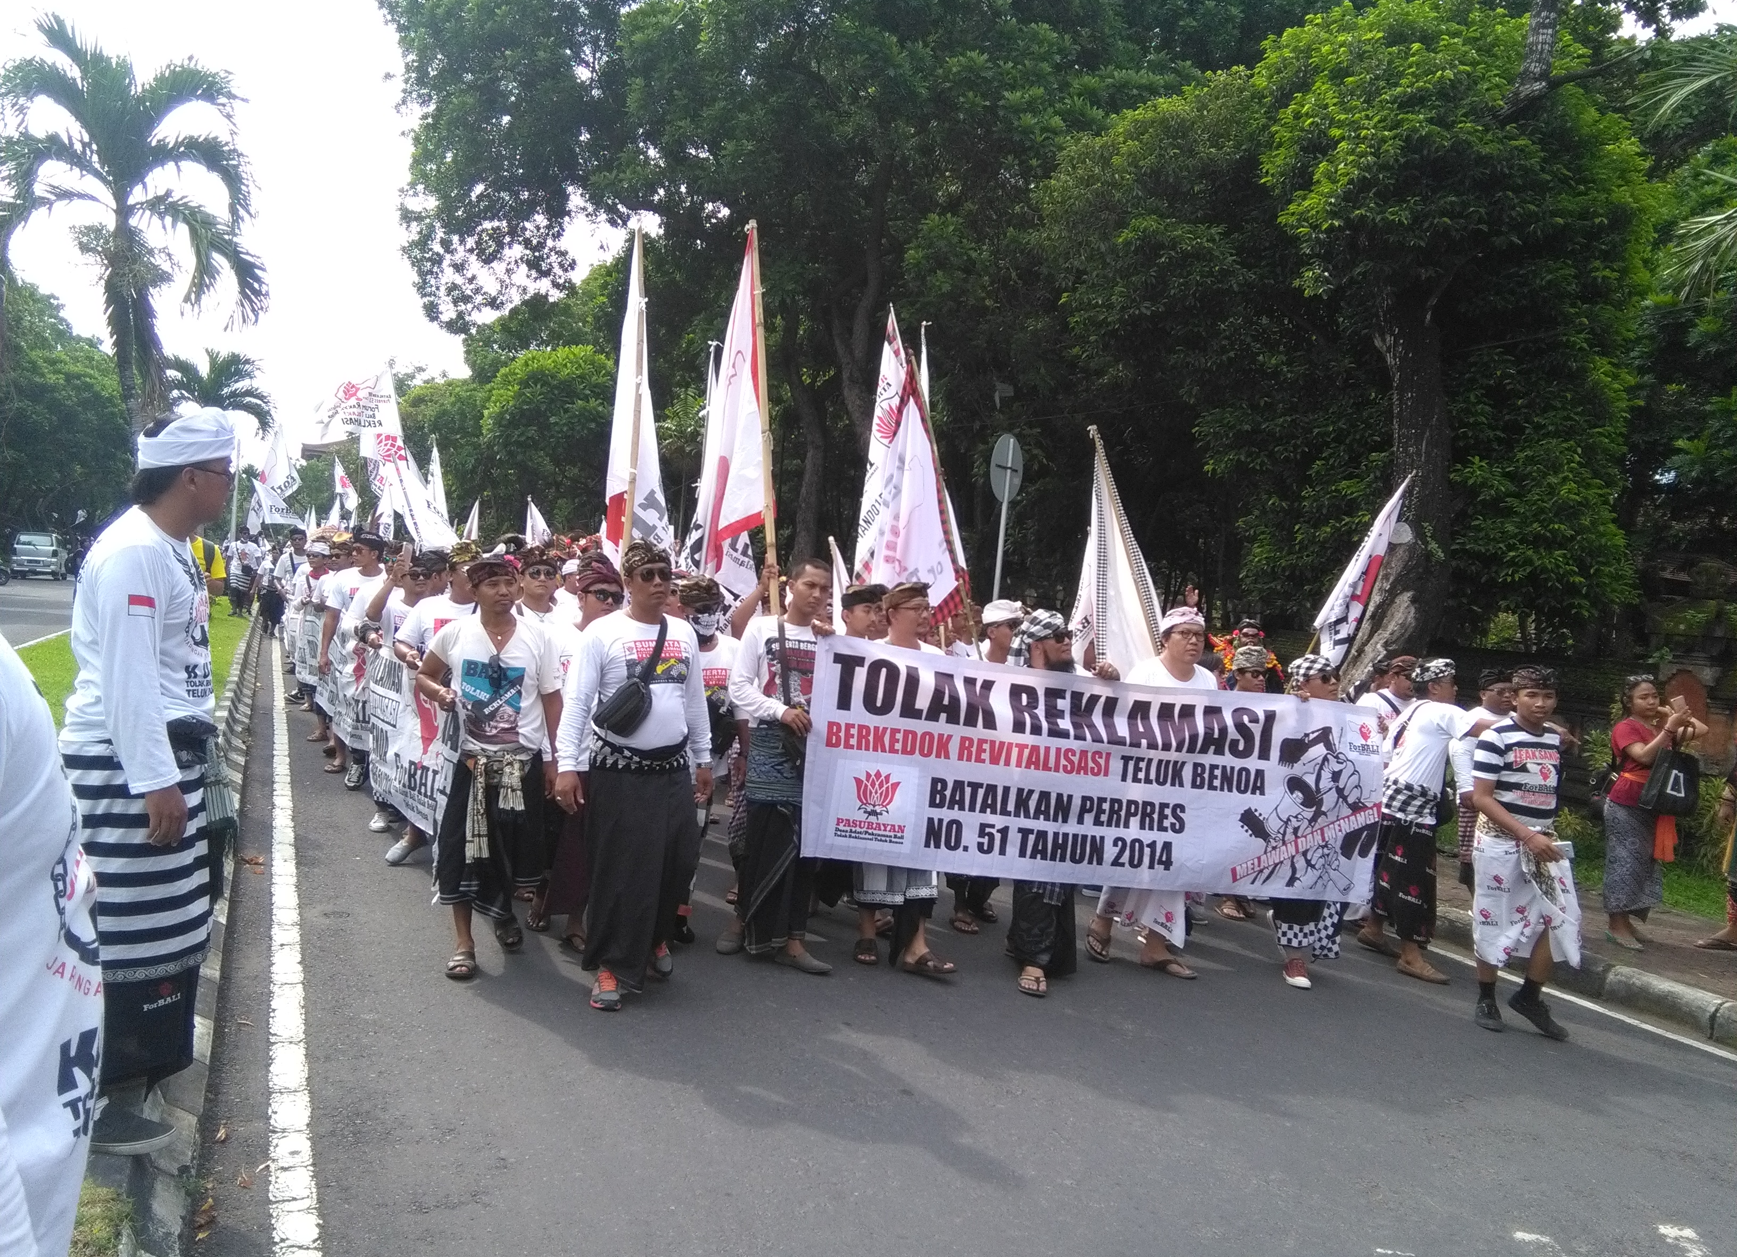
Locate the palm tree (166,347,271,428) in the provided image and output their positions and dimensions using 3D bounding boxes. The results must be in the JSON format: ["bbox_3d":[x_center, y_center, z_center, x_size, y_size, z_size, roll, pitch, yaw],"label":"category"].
[{"bbox_3d":[-16.950,-4.120,36.000,3.000,6.200,3.000,5,2,-25],"label":"palm tree"}]

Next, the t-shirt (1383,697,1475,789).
[{"bbox_3d":[2.988,0.627,7.500,0.360,0.530,0.440,5,2,-12],"label":"t-shirt"}]

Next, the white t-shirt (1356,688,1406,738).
[{"bbox_3d":[2.874,0.643,7.700,0.480,0.670,0.290,5,2,-12],"label":"white t-shirt"}]

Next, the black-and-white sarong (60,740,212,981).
[{"bbox_3d":[-1.664,0.527,3.200,0.350,0.570,0.410,5,2,-23],"label":"black-and-white sarong"}]

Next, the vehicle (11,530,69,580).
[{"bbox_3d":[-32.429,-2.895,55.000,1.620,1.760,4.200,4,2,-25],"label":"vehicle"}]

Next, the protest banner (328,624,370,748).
[{"bbox_3d":[-3.620,0.402,9.800,0.150,0.850,2.000,5,2,-28],"label":"protest banner"}]

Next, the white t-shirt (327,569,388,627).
[{"bbox_3d":[-3.572,-0.119,9.850,0.480,0.660,0.290,6,2,-11],"label":"white t-shirt"}]

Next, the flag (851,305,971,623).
[{"bbox_3d":[0.221,-0.895,7.500,0.620,1.600,0.350,-1,2,-6],"label":"flag"}]

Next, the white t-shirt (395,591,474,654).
[{"bbox_3d":[-2.317,0.139,7.800,0.560,0.660,0.300,5,2,-22],"label":"white t-shirt"}]

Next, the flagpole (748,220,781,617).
[{"bbox_3d":[-0.476,-0.667,6.800,0.050,2.600,0.050,-4,2,0],"label":"flagpole"}]

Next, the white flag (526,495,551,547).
[{"bbox_3d":[-3.990,-1.207,17.000,0.330,0.750,0.240,4,2,-23],"label":"white flag"}]

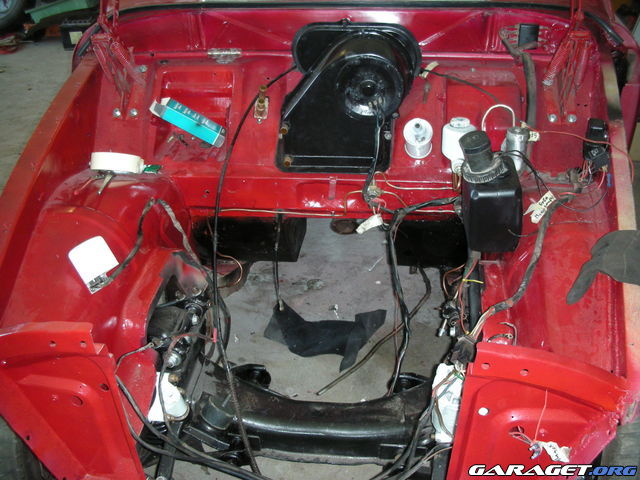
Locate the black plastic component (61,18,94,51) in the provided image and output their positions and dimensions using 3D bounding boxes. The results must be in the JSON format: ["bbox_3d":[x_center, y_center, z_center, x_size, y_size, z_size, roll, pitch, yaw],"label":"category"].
[{"bbox_3d":[-1.398,-1.247,3.869,0.235,0.175,0.160,0,39,0],"label":"black plastic component"}]

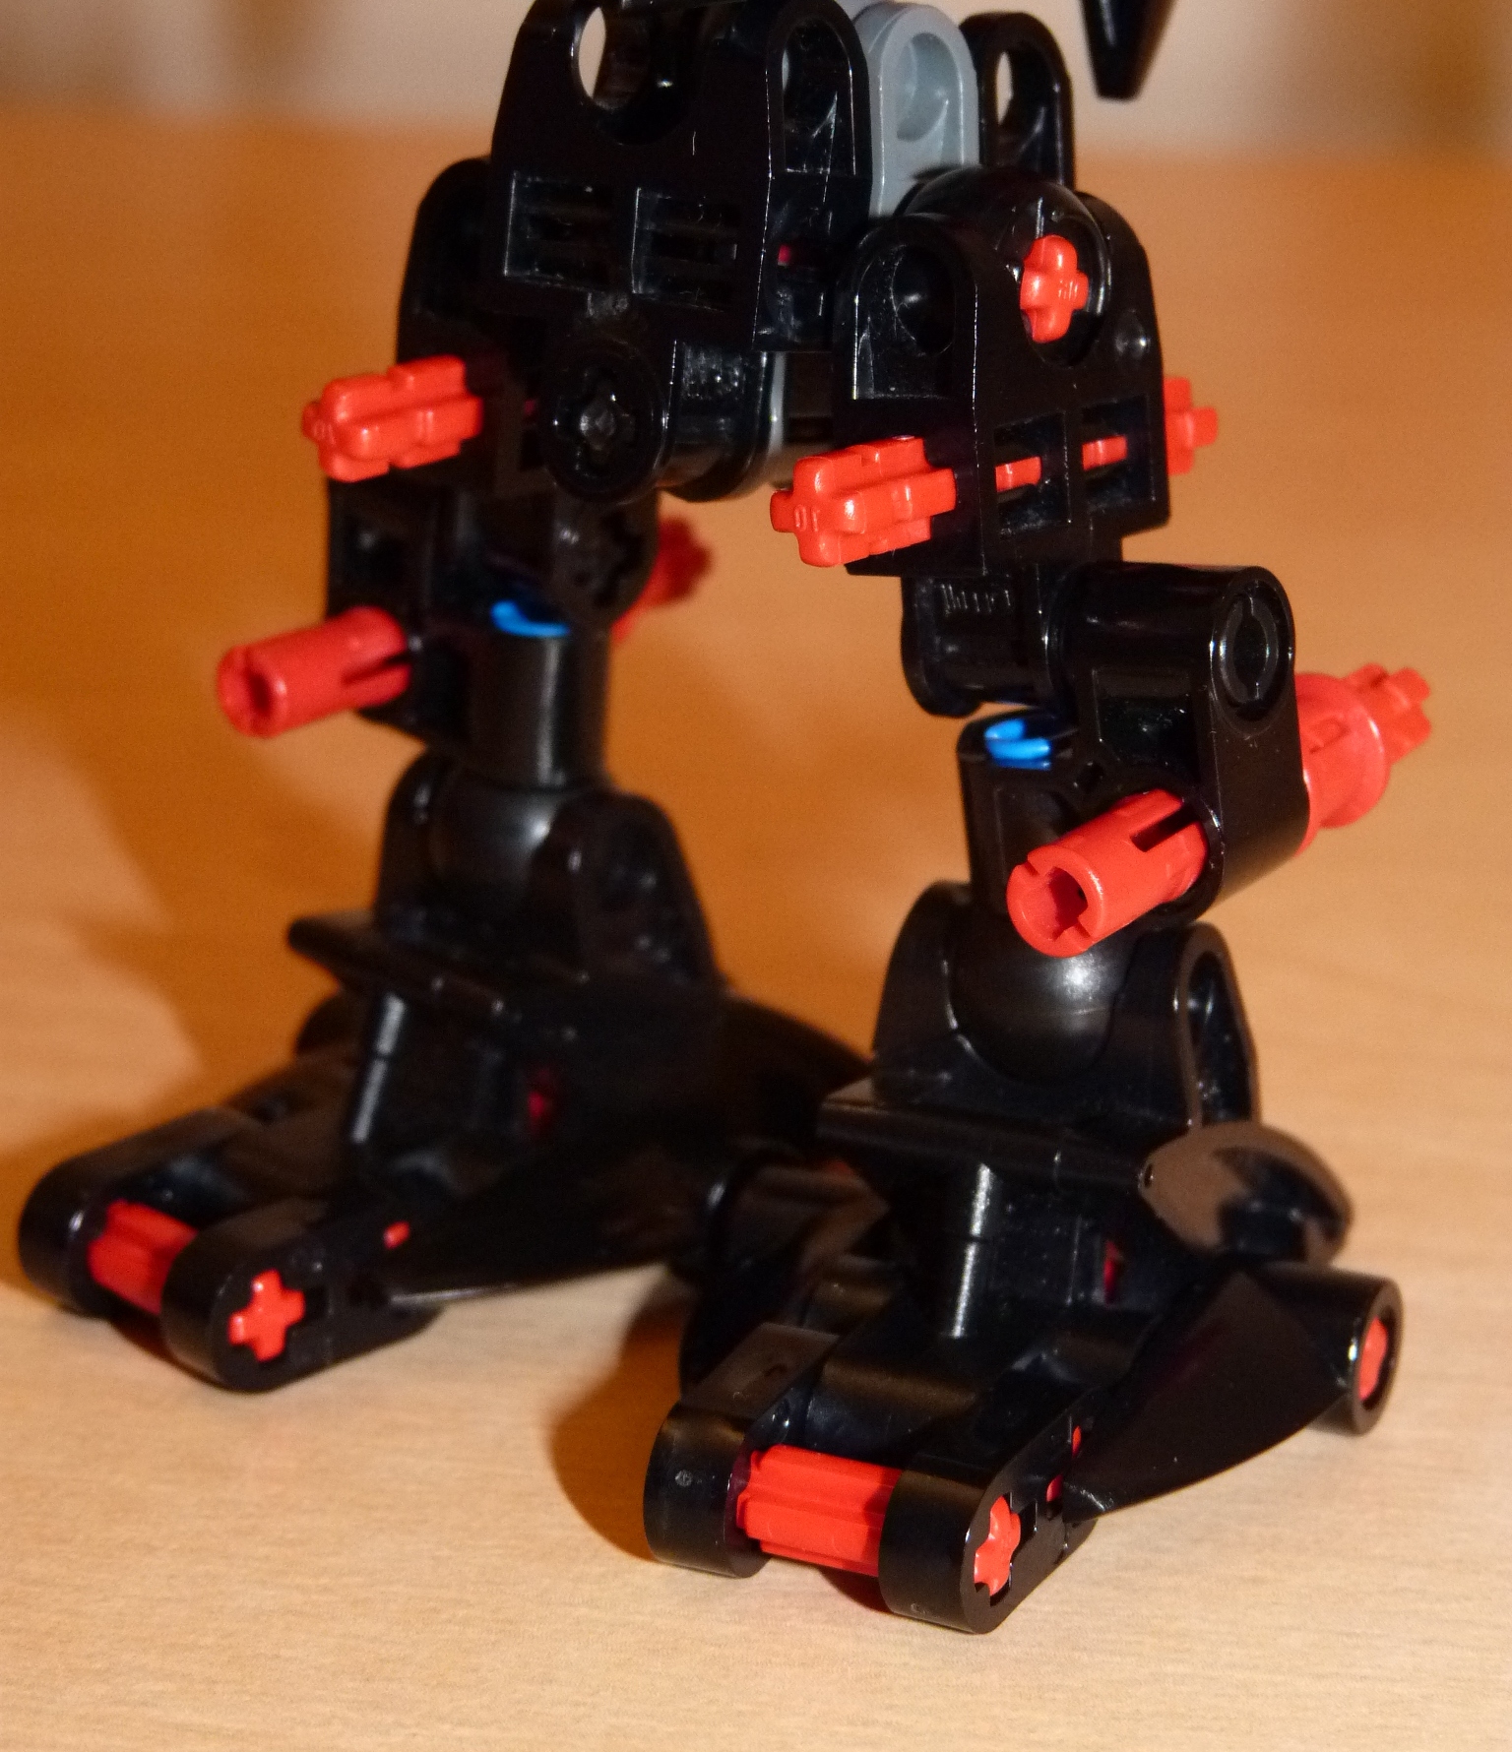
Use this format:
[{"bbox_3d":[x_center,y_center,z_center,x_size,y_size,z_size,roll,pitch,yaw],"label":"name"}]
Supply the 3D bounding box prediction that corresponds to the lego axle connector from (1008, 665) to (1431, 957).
[{"bbox_3d":[0.022,-0.003,0.208,0.007,0.007,0.031,12,23,33],"label":"lego axle connector"}]

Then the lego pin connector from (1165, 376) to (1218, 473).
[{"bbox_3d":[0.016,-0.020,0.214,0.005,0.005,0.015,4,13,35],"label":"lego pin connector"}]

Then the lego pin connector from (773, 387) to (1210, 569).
[{"bbox_3d":[0.011,-0.019,0.207,0.005,0.005,0.032,4,13,35],"label":"lego pin connector"}]

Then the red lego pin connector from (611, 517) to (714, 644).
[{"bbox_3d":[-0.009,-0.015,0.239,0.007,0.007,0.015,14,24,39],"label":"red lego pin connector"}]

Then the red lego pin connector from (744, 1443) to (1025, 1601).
[{"bbox_3d":[0.004,0.029,0.208,0.015,0.005,0.005,9,18,26],"label":"red lego pin connector"}]

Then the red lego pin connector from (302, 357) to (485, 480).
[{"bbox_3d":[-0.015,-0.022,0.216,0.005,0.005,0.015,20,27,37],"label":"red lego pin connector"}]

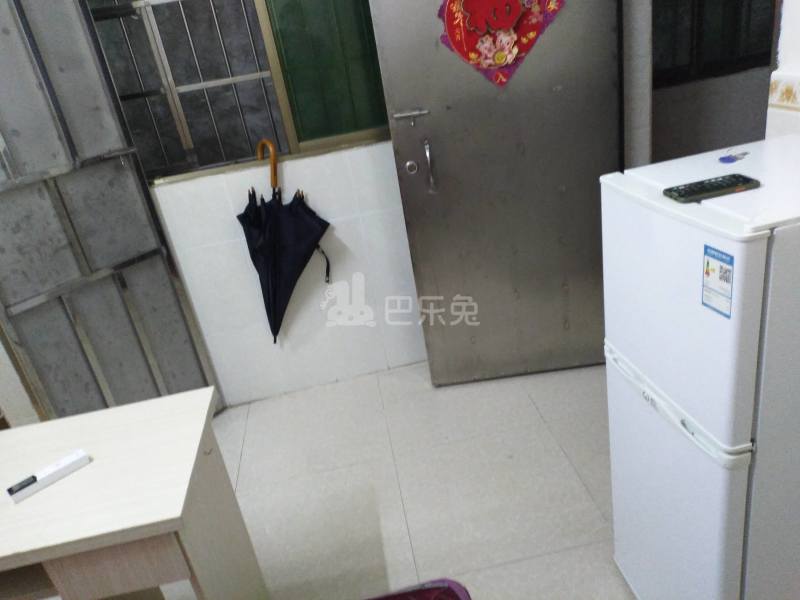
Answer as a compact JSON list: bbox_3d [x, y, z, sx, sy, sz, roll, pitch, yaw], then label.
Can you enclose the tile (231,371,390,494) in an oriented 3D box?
[{"bbox_3d":[-0.361,0.544,2.544,0.600,0.010,0.600,-12,24,-4],"label":"tile"}]

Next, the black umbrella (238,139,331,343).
[{"bbox_3d":[-0.475,-0.190,2.470,0.370,0.880,0.190,1,22,-9],"label":"black umbrella"}]

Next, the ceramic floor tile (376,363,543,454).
[{"bbox_3d":[0.225,0.420,2.581,0.600,0.010,0.600,-12,24,-4],"label":"ceramic floor tile"}]

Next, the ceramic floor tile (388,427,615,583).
[{"bbox_3d":[0.310,0.653,2.035,0.600,0.010,0.600,-12,24,-4],"label":"ceramic floor tile"}]

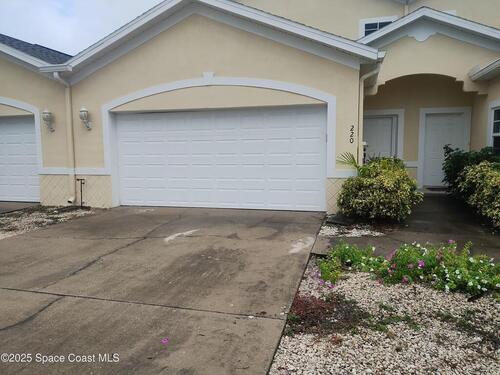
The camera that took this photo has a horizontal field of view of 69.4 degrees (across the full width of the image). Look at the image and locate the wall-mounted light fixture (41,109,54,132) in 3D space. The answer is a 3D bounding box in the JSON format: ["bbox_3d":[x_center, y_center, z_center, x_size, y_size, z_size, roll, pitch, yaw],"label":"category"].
[{"bbox_3d":[-4.679,-1.568,8.387,0.200,0.544,0.280,1,5,13],"label":"wall-mounted light fixture"}]

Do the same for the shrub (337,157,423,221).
[{"bbox_3d":[2.421,-0.024,6.851,1.430,1.120,1.250,1,5,13],"label":"shrub"}]

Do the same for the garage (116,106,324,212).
[{"bbox_3d":[-0.752,-0.602,7.900,4.850,2.150,0.200,1,5,13],"label":"garage"}]

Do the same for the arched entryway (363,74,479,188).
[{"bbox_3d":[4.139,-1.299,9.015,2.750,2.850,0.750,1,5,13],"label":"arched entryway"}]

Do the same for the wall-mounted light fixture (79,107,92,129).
[{"bbox_3d":[-3.731,-1.561,8.164,0.200,0.535,0.280,1,5,13],"label":"wall-mounted light fixture"}]

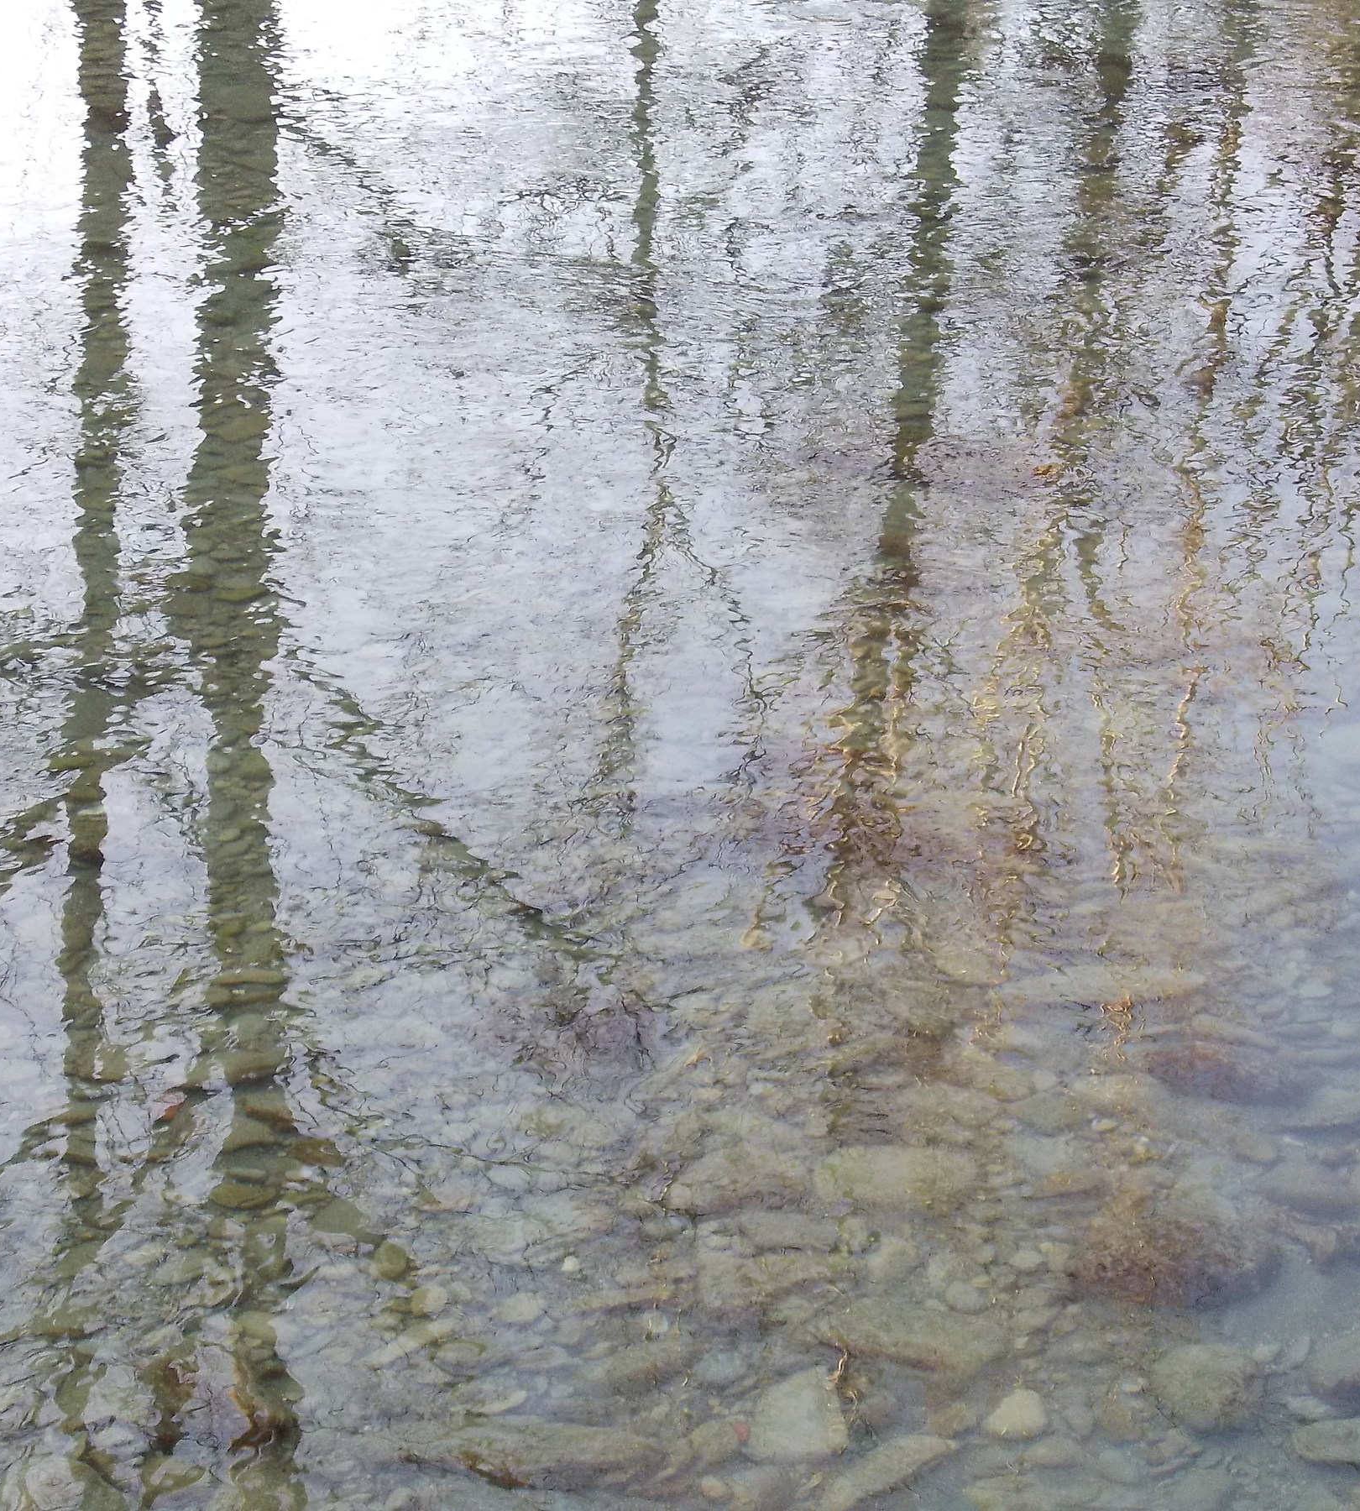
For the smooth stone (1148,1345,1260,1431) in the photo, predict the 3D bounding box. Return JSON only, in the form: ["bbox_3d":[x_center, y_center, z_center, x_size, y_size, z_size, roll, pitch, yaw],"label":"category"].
[{"bbox_3d":[0.523,0.632,4.126,0.112,0.067,0.119,0,25,0],"label":"smooth stone"}]

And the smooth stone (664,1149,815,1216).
[{"bbox_3d":[0.065,0.464,4.499,0.154,0.051,0.092,-2,20,-5],"label":"smooth stone"}]

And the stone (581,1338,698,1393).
[{"bbox_3d":[-0.041,0.617,4.178,0.118,0.050,0.067,-3,25,-7],"label":"stone"}]

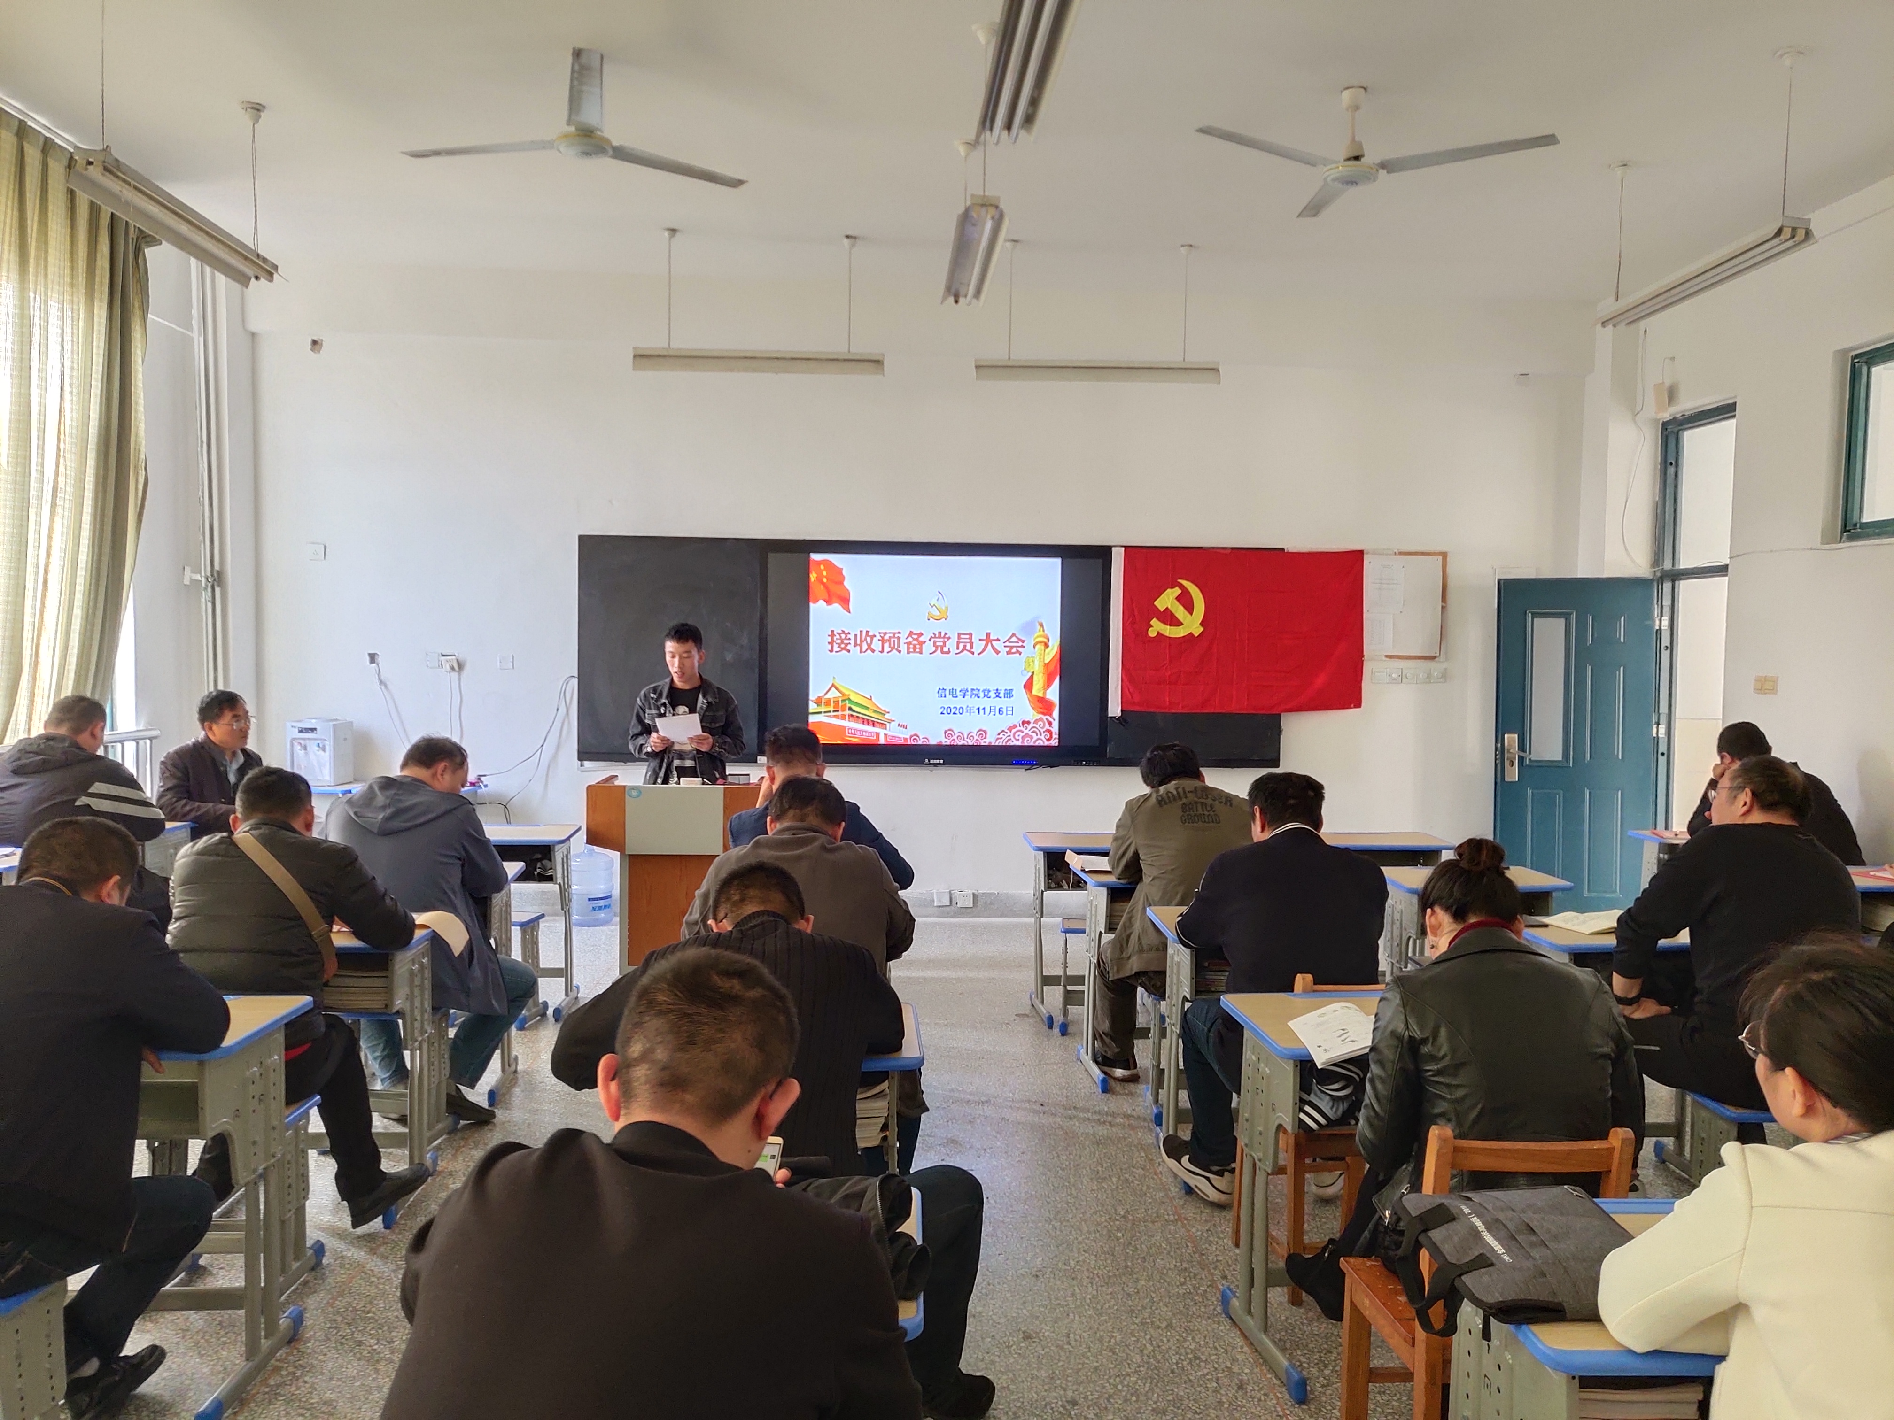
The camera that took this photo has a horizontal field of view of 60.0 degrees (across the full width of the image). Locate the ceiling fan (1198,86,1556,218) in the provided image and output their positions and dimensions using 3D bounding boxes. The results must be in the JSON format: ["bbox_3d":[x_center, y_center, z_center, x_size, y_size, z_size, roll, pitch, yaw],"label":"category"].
[{"bbox_3d":[1.442,-2.061,5.963,1.280,0.350,1.200,0,2,-3],"label":"ceiling fan"}]

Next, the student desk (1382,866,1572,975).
[{"bbox_3d":[1.956,1.003,6.157,0.600,0.750,0.500,0,2,-3],"label":"student desk"}]

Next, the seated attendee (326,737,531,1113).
[{"bbox_3d":[-1.490,0.669,4.774,0.550,1.190,0.740,1,2,17],"label":"seated attendee"}]

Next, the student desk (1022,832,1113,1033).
[{"bbox_3d":[0.661,0.951,7.228,0.600,0.750,0.500,0,2,-3],"label":"student desk"}]

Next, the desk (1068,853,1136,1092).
[{"bbox_3d":[0.797,0.992,6.158,0.610,0.750,0.480,1,3,-3],"label":"desk"}]

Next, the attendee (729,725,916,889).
[{"bbox_3d":[-0.412,0.661,5.156,0.580,1.200,0.750,1,1,-3],"label":"attendee"}]

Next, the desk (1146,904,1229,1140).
[{"bbox_3d":[0.977,1.048,5.187,0.610,0.750,0.480,1,3,-3],"label":"desk"}]

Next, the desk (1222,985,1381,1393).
[{"bbox_3d":[0.988,1.085,3.733,0.600,0.750,0.510,0,2,-3],"label":"desk"}]

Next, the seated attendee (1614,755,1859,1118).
[{"bbox_3d":[1.821,0.710,3.881,0.720,1.220,0.560,2,2,42],"label":"seated attendee"}]

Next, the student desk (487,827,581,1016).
[{"bbox_3d":[-1.823,0.849,6.566,0.620,0.720,0.480,1,1,-3],"label":"student desk"}]

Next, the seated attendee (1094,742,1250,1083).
[{"bbox_3d":[0.788,0.746,5.663,0.500,1.280,0.900,0,2,-3],"label":"seated attendee"}]

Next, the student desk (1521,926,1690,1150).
[{"bbox_3d":[2.117,1.066,5.100,0.610,0.750,0.480,1,3,-3],"label":"student desk"}]

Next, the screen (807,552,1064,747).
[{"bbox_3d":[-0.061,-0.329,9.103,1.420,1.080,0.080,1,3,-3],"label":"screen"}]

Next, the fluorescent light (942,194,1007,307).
[{"bbox_3d":[0.077,-1.443,5.216,0.170,0.090,1.270,1,3,-3],"label":"fluorescent light"}]

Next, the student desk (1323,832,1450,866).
[{"bbox_3d":[1.883,0.959,7.324,0.600,0.750,0.500,0,2,-3],"label":"student desk"}]

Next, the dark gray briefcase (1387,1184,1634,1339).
[{"bbox_3d":[0.656,0.641,1.961,0.250,0.085,0.310,1,1,-3],"label":"dark gray briefcase"}]

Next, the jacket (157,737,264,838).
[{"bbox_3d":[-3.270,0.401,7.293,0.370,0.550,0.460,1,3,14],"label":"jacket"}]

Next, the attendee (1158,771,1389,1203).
[{"bbox_3d":[0.788,0.727,4.113,0.530,1.160,0.750,0,2,-8],"label":"attendee"}]

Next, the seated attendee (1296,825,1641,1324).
[{"bbox_3d":[1.009,0.852,3.424,0.530,1.240,1.080,0,2,-3],"label":"seated attendee"}]

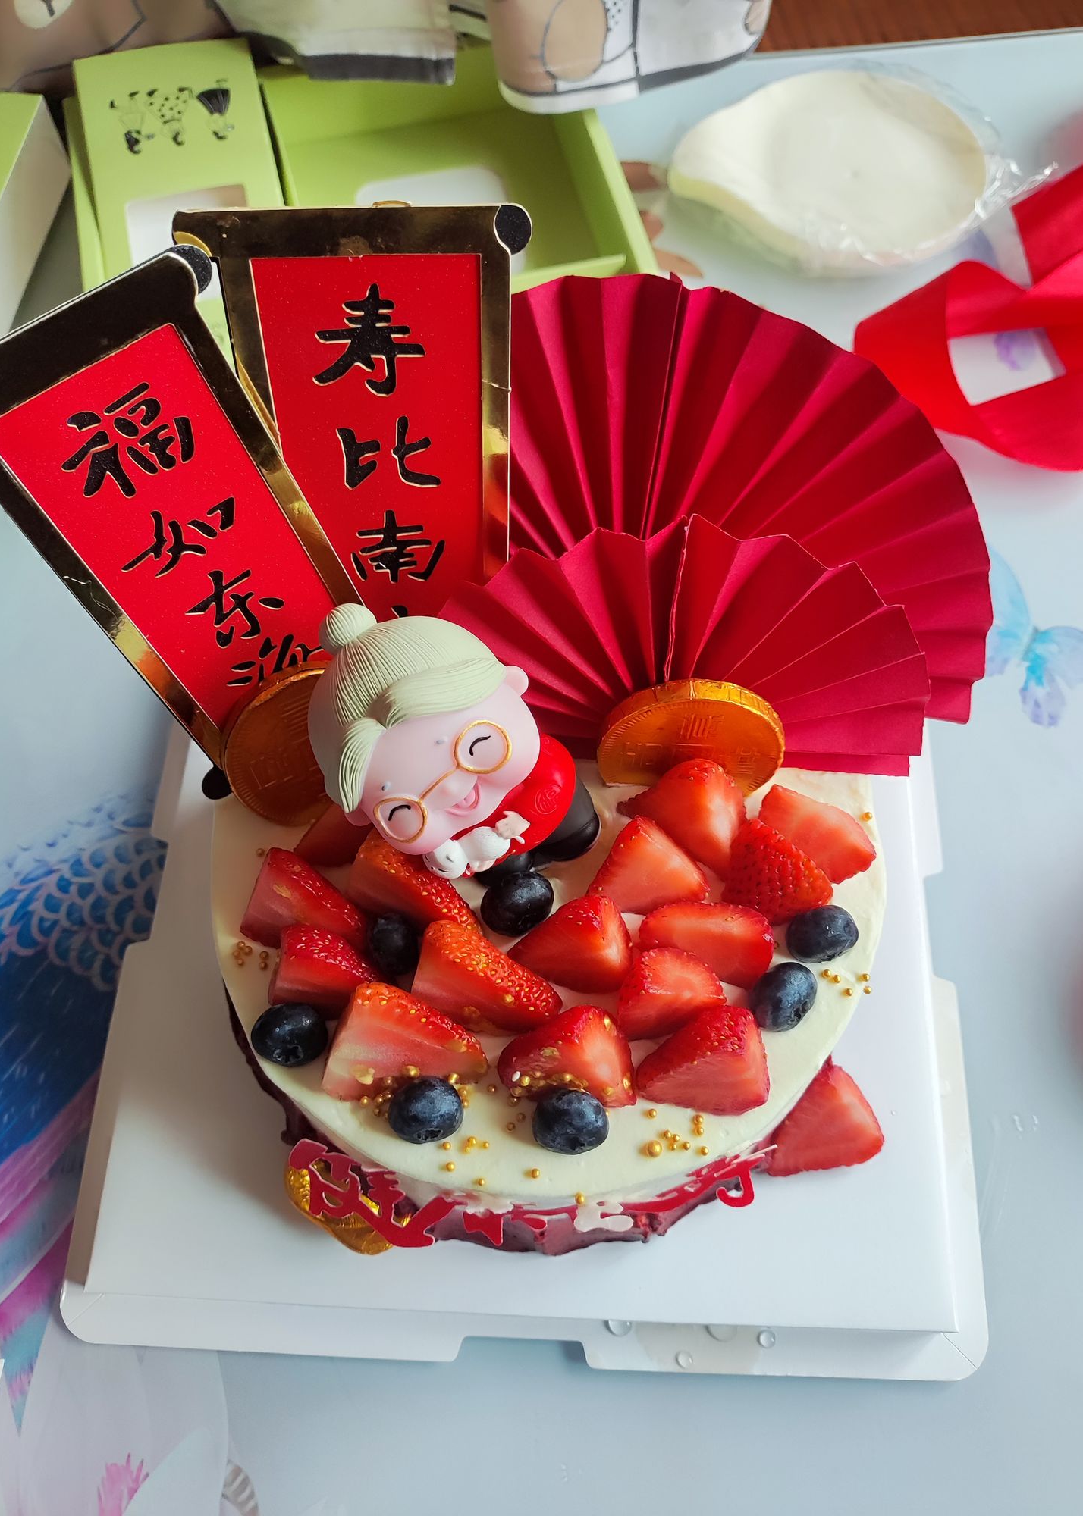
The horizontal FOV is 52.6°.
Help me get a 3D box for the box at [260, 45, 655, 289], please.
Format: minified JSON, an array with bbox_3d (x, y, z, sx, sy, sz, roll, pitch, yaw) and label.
[{"bbox_3d":[-0.040,-0.237,0.474,0.136,0.036,0.154,-12,68,-5],"label":"box"}]

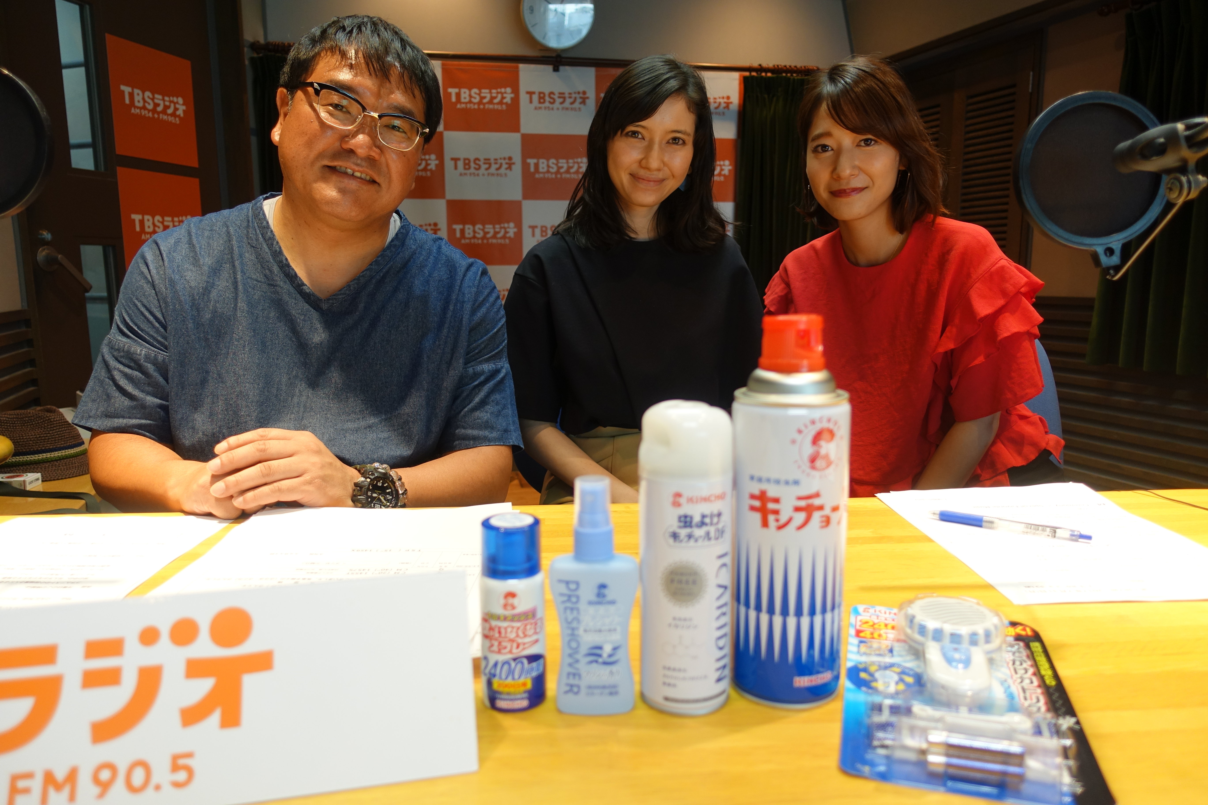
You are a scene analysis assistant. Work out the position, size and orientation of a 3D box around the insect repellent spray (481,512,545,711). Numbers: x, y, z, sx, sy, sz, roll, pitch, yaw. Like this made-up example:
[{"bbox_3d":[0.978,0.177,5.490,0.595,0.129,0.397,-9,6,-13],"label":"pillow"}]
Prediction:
[{"bbox_3d":[-0.055,0.124,0.485,0.036,0.111,0.036,-1,8,-2],"label":"insect repellent spray"}]

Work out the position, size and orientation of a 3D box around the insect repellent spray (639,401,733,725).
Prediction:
[{"bbox_3d":[0.049,0.090,0.482,0.053,0.178,0.053,-1,8,0],"label":"insect repellent spray"}]

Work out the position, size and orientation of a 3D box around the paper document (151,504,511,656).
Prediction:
[{"bbox_3d":[-0.230,0.146,0.713,0.295,0.008,0.380,-2,8,-9],"label":"paper document"}]

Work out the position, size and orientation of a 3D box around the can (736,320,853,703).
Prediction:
[{"bbox_3d":[0.113,0.062,0.490,0.066,0.229,0.066,-1,8,0],"label":"can"}]

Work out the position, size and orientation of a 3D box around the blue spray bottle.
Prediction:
[{"bbox_3d":[-0.006,0.112,0.476,0.052,0.137,0.031,0,8,4],"label":"blue spray bottle"}]

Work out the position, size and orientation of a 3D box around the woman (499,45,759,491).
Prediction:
[{"bbox_3d":[0.046,0.147,1.232,0.460,1.300,0.750,-1,8,0],"label":"woman"}]

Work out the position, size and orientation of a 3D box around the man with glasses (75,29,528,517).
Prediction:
[{"bbox_3d":[-0.383,0.179,1.064,0.580,1.290,0.680,-2,8,-14],"label":"man with glasses"}]

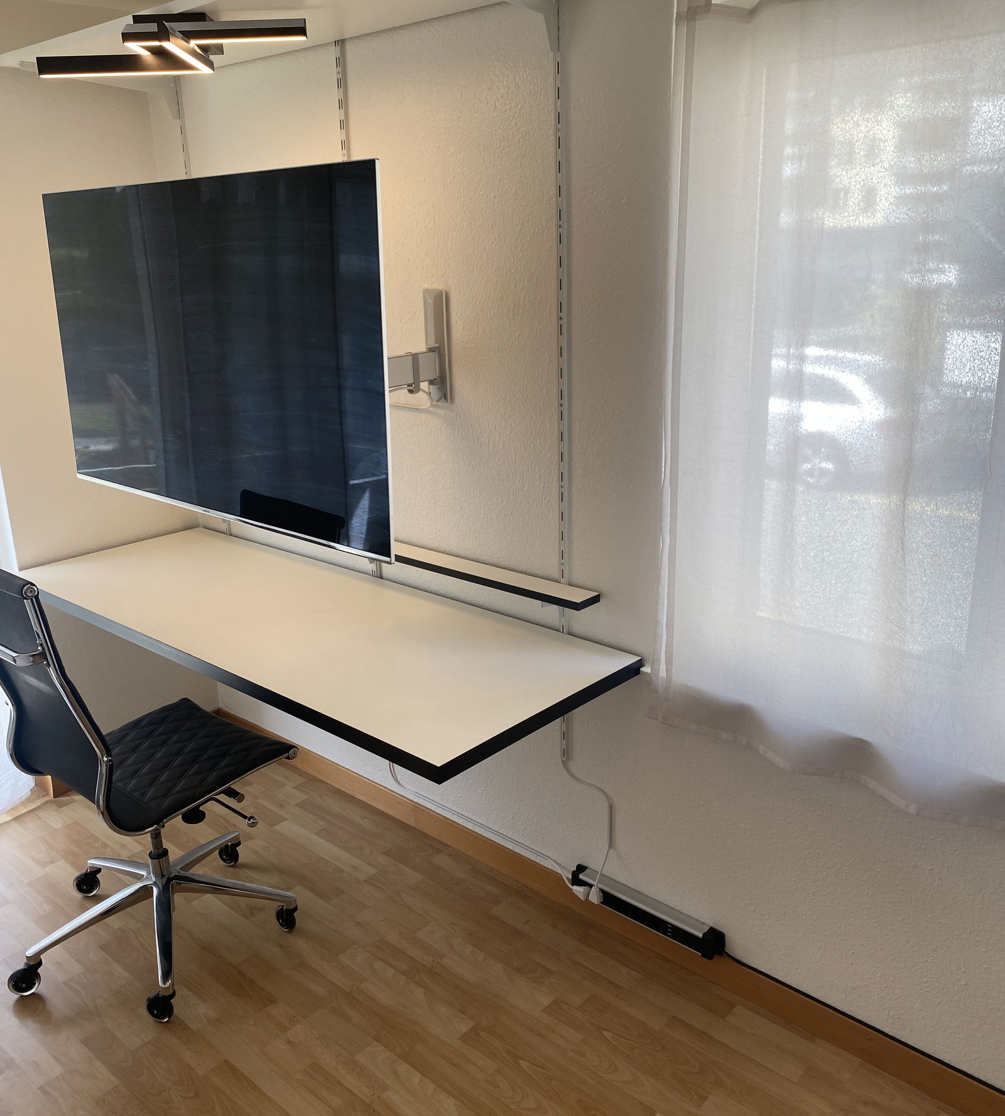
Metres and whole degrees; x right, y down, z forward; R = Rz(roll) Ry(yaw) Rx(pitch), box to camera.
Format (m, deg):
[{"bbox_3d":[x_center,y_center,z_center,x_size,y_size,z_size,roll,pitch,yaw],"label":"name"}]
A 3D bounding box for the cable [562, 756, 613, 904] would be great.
[{"bbox_3d":[0.209,0.724,2.670,0.168,0.352,0.062,14,23,40],"label":"cable"}]

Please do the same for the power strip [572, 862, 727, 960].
[{"bbox_3d":[0.366,0.912,2.605,0.458,0.065,0.039,14,23,40],"label":"power strip"}]

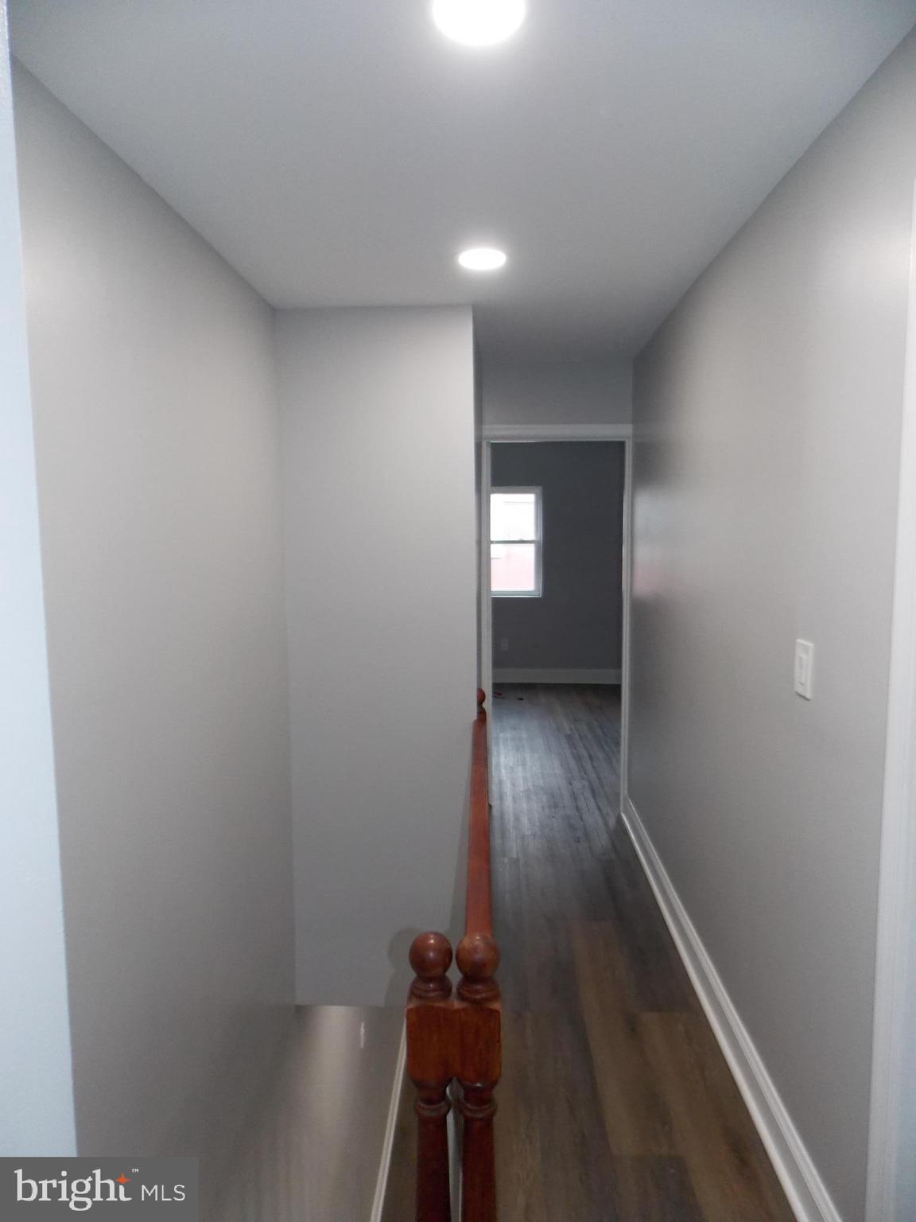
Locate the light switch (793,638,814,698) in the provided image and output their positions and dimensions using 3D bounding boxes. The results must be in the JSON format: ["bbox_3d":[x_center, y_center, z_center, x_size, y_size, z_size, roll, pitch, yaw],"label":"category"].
[{"bbox_3d":[0.800,0.136,1.876,0.014,0.121,0.077,0,7,3],"label":"light switch"}]

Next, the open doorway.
[{"bbox_3d":[0.523,0.056,4.414,0.791,2.098,0.120,0,7,3],"label":"open doorway"}]

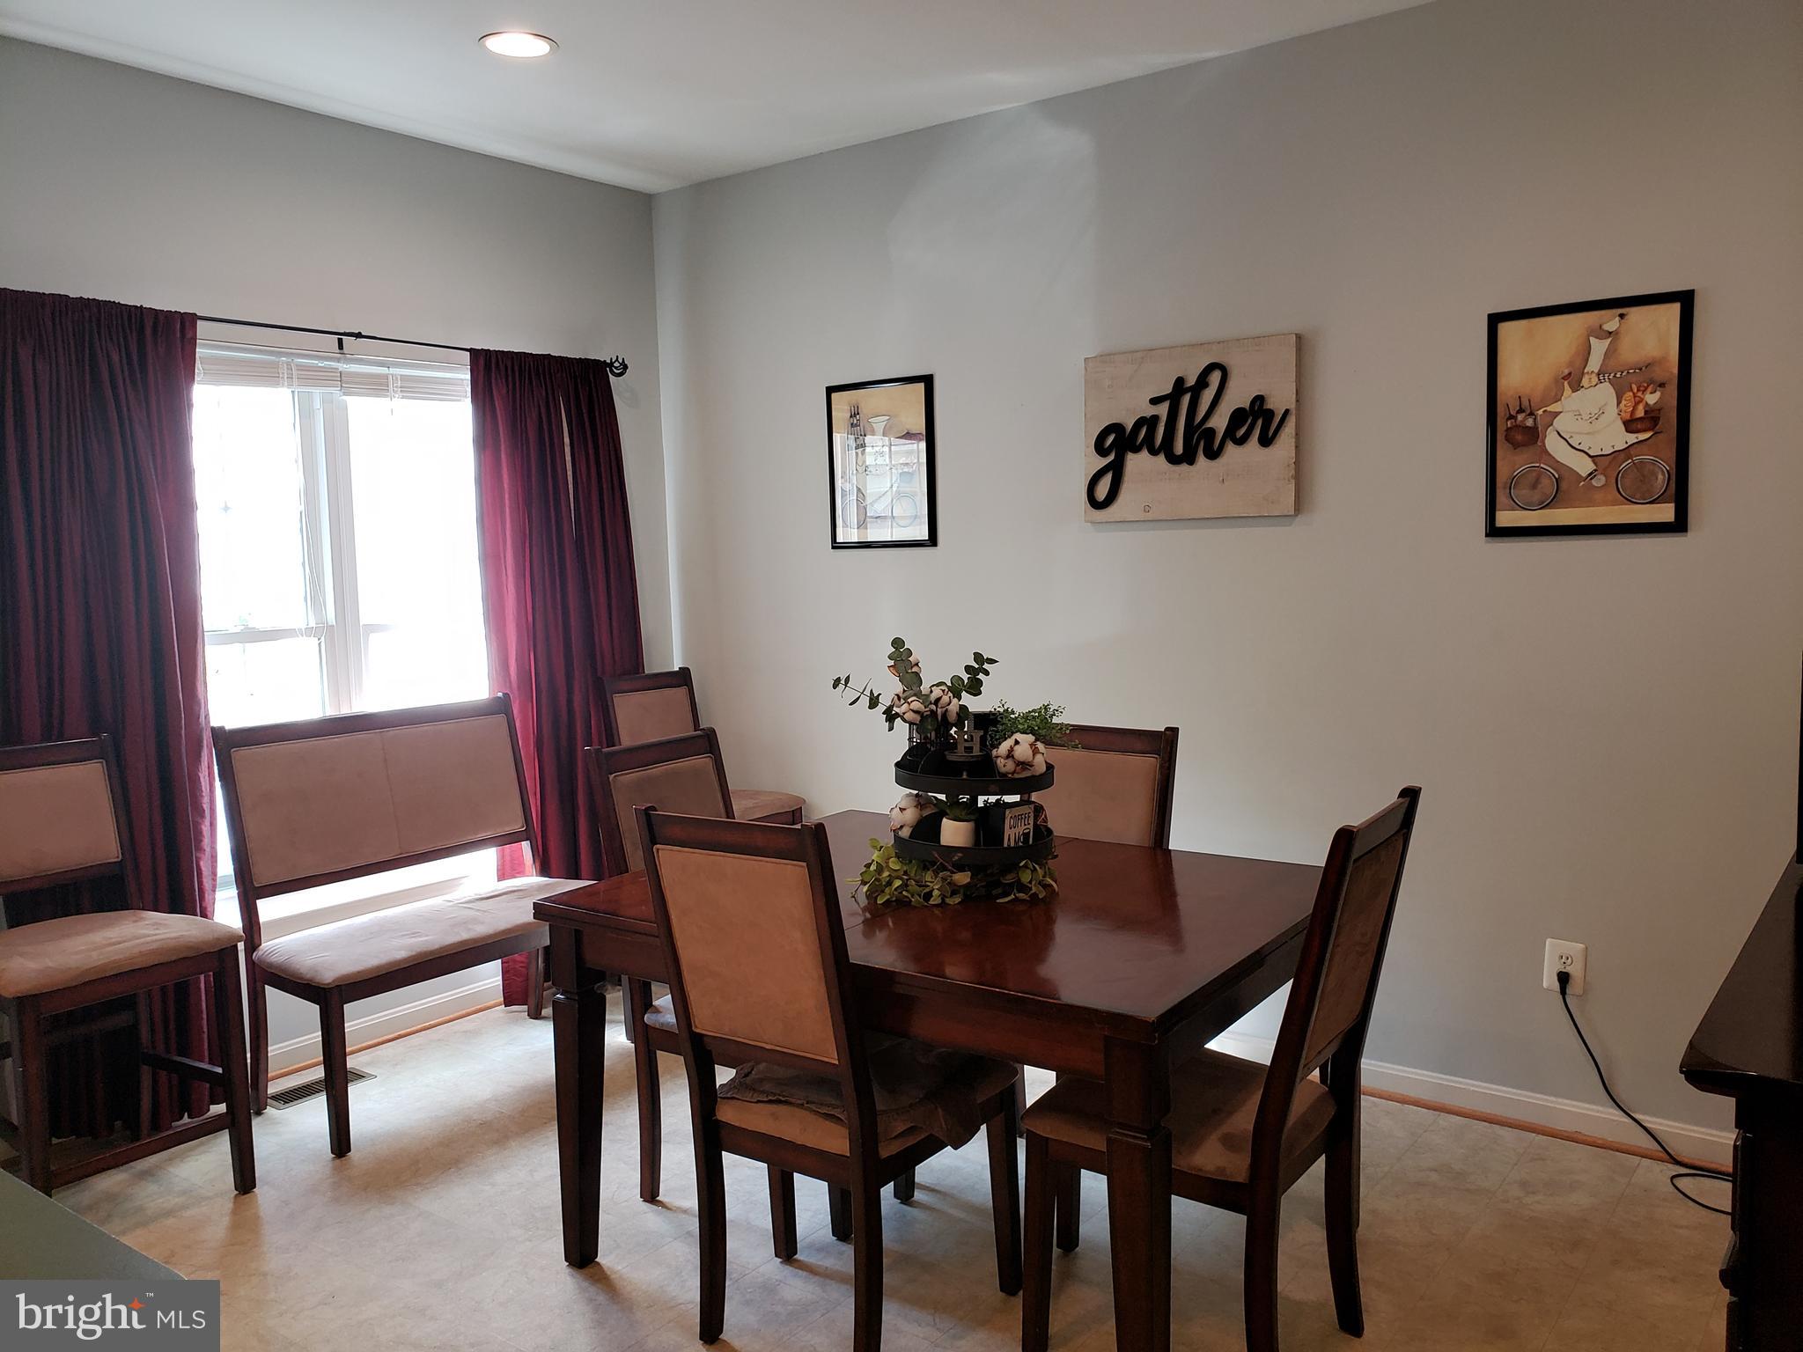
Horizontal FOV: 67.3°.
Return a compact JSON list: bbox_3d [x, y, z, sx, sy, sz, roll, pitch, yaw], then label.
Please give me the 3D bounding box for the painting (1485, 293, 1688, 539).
[{"bbox_3d":[1.582,-0.592,3.125,0.425,0.528,0.025,3,7,37],"label":"painting"}]

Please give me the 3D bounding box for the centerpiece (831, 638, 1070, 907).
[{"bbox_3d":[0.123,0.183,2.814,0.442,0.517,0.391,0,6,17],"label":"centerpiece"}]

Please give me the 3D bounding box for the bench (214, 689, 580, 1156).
[{"bbox_3d":[-1.328,0.625,3.867,0.602,1.033,0.973,4,8,41],"label":"bench"}]

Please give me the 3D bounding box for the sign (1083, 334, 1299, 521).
[{"bbox_3d":[0.788,-0.661,3.703,0.620,0.463,0.038,3,7,37],"label":"sign"}]

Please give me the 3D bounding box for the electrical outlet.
[{"bbox_3d":[1.605,0.704,3.275,0.086,0.126,0.014,3,7,37],"label":"electrical outlet"}]

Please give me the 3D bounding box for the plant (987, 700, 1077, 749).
[{"bbox_3d":[0.268,0.114,2.829,0.181,0.141,0.161,0,6,12],"label":"plant"}]

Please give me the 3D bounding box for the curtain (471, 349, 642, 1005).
[{"bbox_3d":[-1.111,0.006,4.578,0.130,2.107,0.662,3,7,38],"label":"curtain"}]

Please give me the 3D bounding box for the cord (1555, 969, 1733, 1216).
[{"bbox_3d":[1.689,0.932,3.088,0.411,0.431,0.221,3,7,37],"label":"cord"}]

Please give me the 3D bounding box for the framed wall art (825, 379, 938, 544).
[{"bbox_3d":[-0.059,-0.676,4.343,0.424,0.526,0.025,3,7,37],"label":"framed wall art"}]

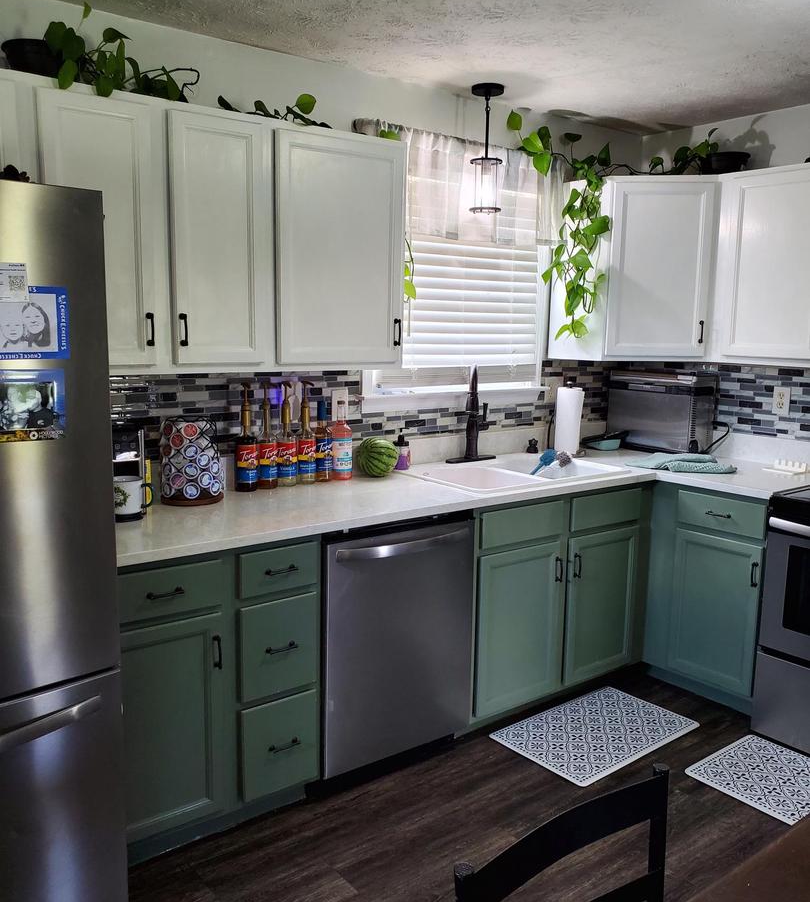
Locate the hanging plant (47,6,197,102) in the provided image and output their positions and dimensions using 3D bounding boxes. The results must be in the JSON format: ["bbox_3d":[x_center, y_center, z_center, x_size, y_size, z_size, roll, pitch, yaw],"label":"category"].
[{"bbox_3d":[-0.789,-1.101,2.297,0.450,0.240,0.230,-6,11,-36],"label":"hanging plant"}]

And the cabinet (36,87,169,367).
[{"bbox_3d":[-0.896,-0.602,2.326,0.330,0.725,0.325,-6,11,-36],"label":"cabinet"}]

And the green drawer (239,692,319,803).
[{"bbox_3d":[-0.488,0.843,2.558,0.240,0.288,0.450,-6,11,-36],"label":"green drawer"}]

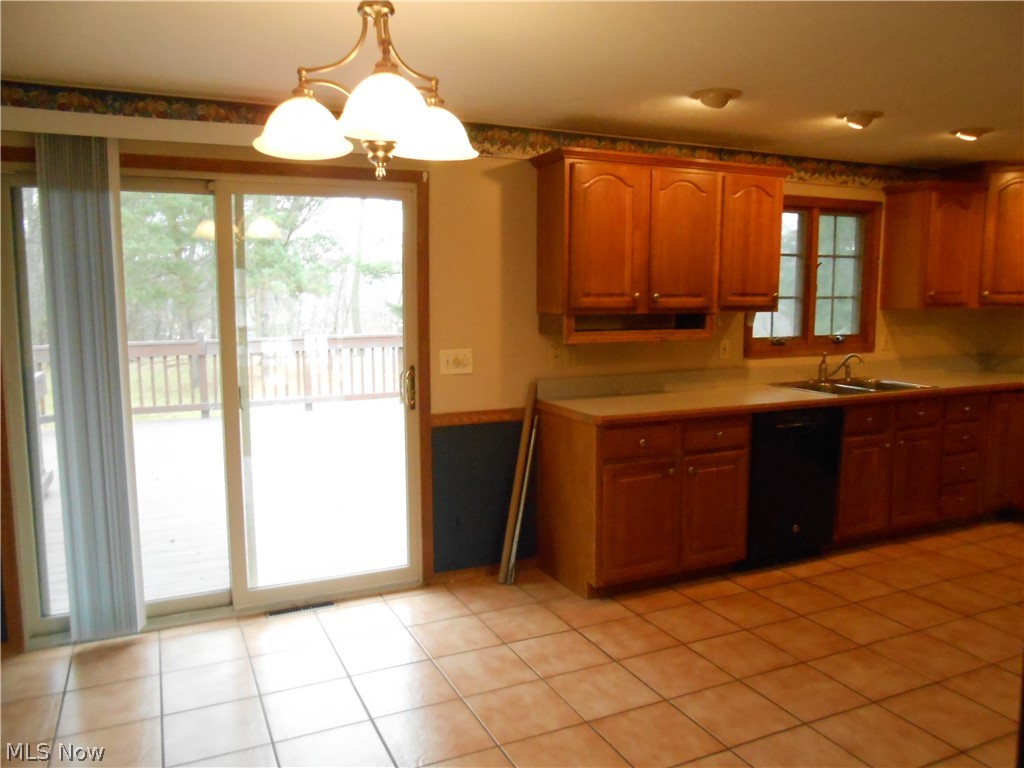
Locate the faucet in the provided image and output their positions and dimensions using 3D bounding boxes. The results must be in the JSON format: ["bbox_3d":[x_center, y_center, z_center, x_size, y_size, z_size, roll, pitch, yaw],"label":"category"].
[{"bbox_3d":[2.028,-0.100,4.735,0.090,0.190,0.270,-6,8,-39],"label":"faucet"}]

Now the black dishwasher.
[{"bbox_3d":[1.387,0.521,4.373,0.610,0.860,0.610,-3,7,-25],"label":"black dishwasher"}]

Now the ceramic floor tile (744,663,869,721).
[{"bbox_3d":[1.093,1.150,2.868,0.328,0.010,0.328,-3,7,-25],"label":"ceramic floor tile"}]

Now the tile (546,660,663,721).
[{"bbox_3d":[0.345,1.157,2.905,0.330,0.010,0.330,-3,8,-25],"label":"tile"}]

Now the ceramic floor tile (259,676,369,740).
[{"bbox_3d":[-0.702,1.160,2.749,0.325,0.010,0.326,-3,7,-25],"label":"ceramic floor tile"}]

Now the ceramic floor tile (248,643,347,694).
[{"bbox_3d":[-0.850,1.133,3.064,0.328,0.010,0.328,-3,7,-25],"label":"ceramic floor tile"}]

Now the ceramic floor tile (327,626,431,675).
[{"bbox_3d":[-0.547,1.115,3.206,0.328,0.010,0.328,-3,7,-25],"label":"ceramic floor tile"}]

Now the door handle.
[{"bbox_3d":[-0.498,0.021,3.783,0.045,0.220,0.060,-3,7,-25],"label":"door handle"}]

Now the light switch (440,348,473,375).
[{"bbox_3d":[-0.275,-0.110,3.855,0.166,0.117,0.015,-3,7,-25],"label":"light switch"}]

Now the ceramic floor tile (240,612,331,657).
[{"bbox_3d":[-0.986,1.094,3.355,0.328,0.010,0.328,-3,7,-25],"label":"ceramic floor tile"}]

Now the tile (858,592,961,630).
[{"bbox_3d":[1.840,1.051,3.551,0.325,0.010,0.326,-3,7,-25],"label":"tile"}]

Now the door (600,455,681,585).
[{"bbox_3d":[0.617,0.643,3.718,0.452,0.586,0.020,-3,7,-25],"label":"door"}]

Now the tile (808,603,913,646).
[{"bbox_3d":[1.549,1.074,3.429,0.328,0.010,0.328,-3,7,-25],"label":"tile"}]

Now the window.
[{"bbox_3d":[1.892,-0.675,4.888,1.126,0.985,0.101,-3,7,-25],"label":"window"}]

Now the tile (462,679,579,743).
[{"bbox_3d":[0.039,1.161,2.733,0.328,0.010,0.328,-3,7,-25],"label":"tile"}]

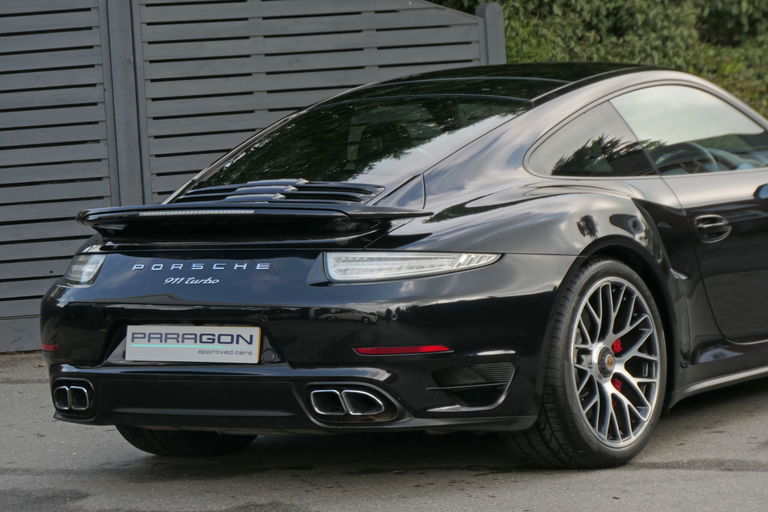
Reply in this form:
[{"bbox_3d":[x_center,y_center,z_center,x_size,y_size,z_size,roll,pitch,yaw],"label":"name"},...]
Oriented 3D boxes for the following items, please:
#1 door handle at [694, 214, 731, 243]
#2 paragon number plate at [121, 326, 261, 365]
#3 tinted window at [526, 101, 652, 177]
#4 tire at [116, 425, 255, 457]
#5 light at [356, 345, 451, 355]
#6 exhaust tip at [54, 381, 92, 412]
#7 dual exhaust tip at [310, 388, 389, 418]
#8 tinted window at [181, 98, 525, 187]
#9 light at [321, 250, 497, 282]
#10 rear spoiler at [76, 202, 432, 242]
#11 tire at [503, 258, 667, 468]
[{"bbox_3d":[1.116,-0.094,12.138,0.060,0.090,0.230,0,4,35],"label":"door handle"},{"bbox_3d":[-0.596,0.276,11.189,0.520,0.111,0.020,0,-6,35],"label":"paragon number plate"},{"bbox_3d":[0.645,-0.390,11.888,0.660,0.290,0.040,-2,-28,-49],"label":"tinted window"},{"bbox_3d":[-0.663,0.349,12.459,0.305,0.685,0.690,2,6,35],"label":"tire"},{"bbox_3d":[0.059,0.286,10.866,0.295,0.028,0.035,-2,4,10],"label":"light"},{"bbox_3d":[-0.999,0.457,11.567,0.225,0.085,0.140,0,5,40],"label":"exhaust tip"},{"bbox_3d":[-0.101,0.450,10.942,0.225,0.085,0.140,-1,4,30],"label":"dual exhaust tip"},{"bbox_3d":[-0.062,-0.392,11.964,0.980,0.060,0.900,0,21,35],"label":"tinted window"},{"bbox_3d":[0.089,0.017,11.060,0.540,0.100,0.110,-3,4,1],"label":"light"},{"bbox_3d":[-0.499,-0.116,11.334,1.430,0.115,0.340,0,4,35],"label":"rear spoiler"},{"bbox_3d":[0.618,0.339,11.568,0.305,0.685,0.690,-3,3,35],"label":"tire"}]

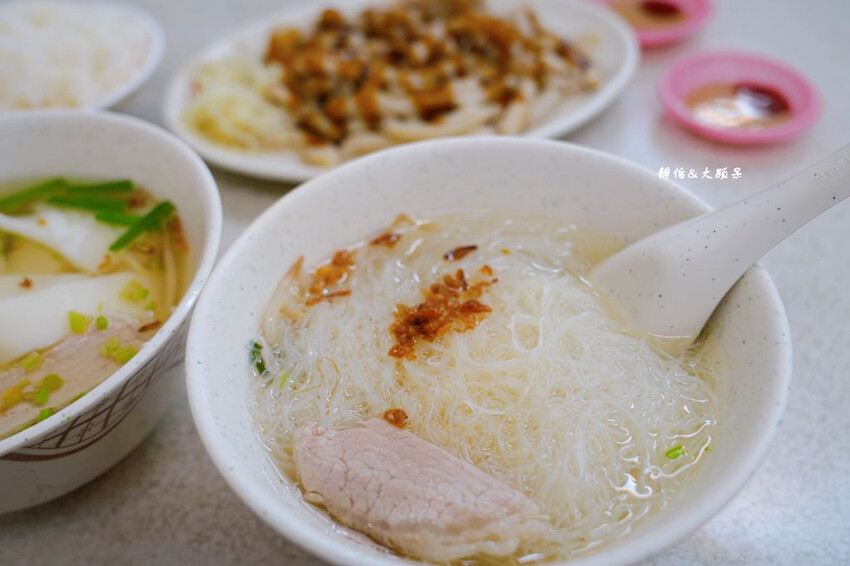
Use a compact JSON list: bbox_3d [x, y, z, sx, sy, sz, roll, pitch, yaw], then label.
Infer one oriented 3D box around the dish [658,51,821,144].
[{"bbox_3d":[0.161,-0.088,0.452,0.080,0.023,0.080,-5,45,0],"label":"dish"}]

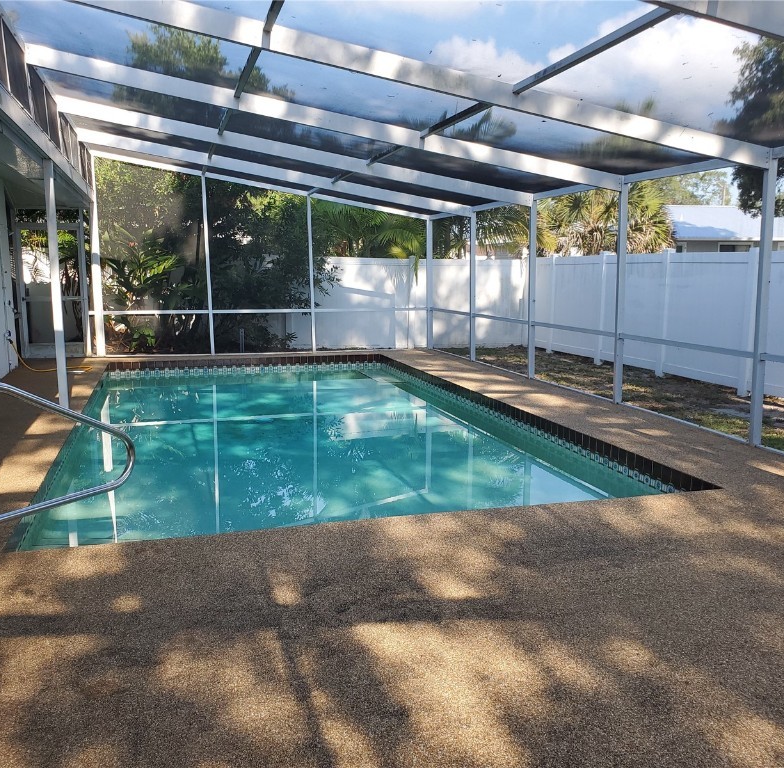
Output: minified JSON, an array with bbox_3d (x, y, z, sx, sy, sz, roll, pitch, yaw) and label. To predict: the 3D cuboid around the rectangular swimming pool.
[{"bbox_3d":[-1.143,0.834,9.068,4.600,1.300,8.950,-2,9,-16],"label":"rectangular swimming pool"}]

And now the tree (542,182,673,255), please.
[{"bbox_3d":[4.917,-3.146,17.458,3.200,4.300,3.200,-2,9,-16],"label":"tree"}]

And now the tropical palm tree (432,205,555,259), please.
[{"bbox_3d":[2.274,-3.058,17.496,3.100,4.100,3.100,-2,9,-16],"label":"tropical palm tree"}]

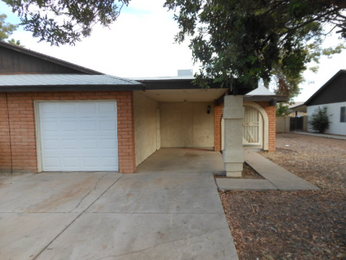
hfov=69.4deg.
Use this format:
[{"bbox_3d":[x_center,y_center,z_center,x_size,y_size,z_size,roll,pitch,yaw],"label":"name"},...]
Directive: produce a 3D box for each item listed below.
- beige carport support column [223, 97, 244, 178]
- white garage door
[{"bbox_3d":[1.652,0.163,6.917,0.510,2.195,0.480,0,3,5],"label":"beige carport support column"},{"bbox_3d":[-2.817,0.188,7.539,2.465,2.095,0.120,0,3,5],"label":"white garage door"}]

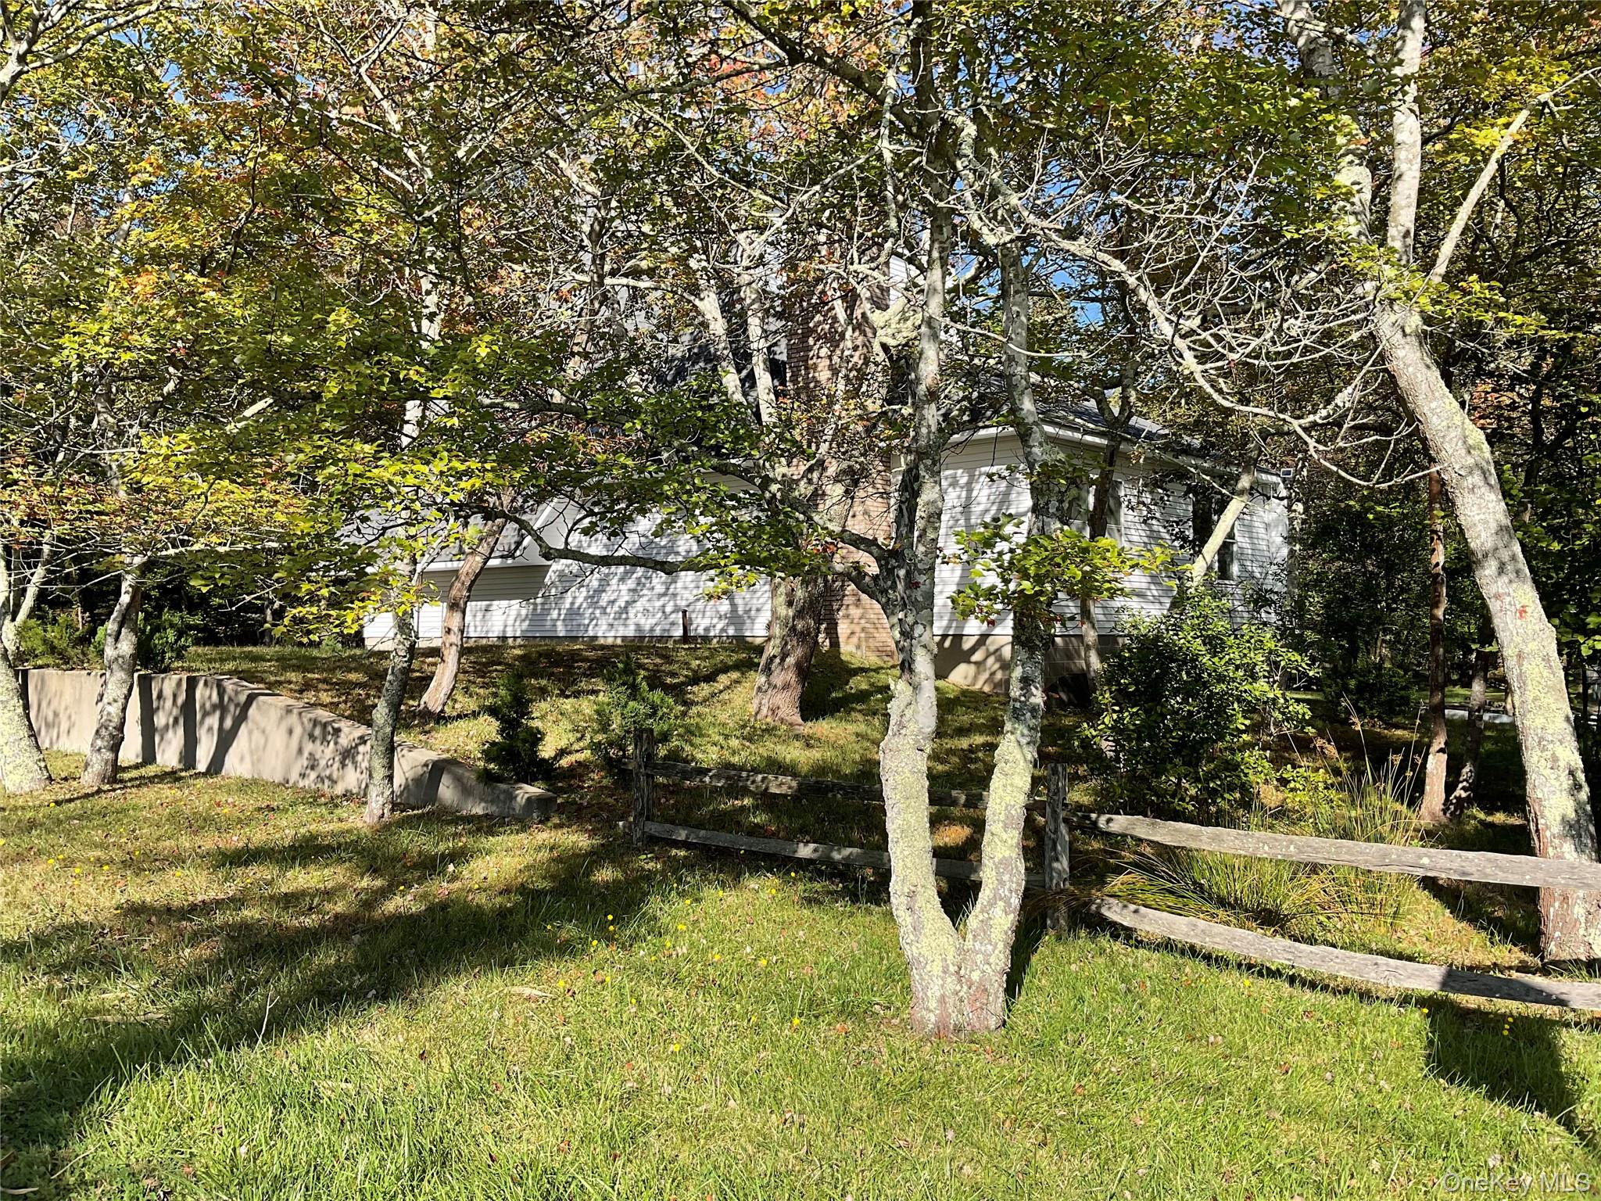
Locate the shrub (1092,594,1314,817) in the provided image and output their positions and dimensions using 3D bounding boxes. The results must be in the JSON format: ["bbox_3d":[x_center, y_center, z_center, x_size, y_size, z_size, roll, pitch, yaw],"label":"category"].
[{"bbox_3d":[3.311,0.856,11.200,1.870,1.891,1.700,0,-1,0],"label":"shrub"}]

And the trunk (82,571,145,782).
[{"bbox_3d":[-6.931,0.774,13.500,0.629,2.191,0.420,0,-1,0],"label":"trunk"}]

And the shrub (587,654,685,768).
[{"bbox_3d":[-1.447,0.952,11.800,0.801,0.996,0.780,0,-2,0],"label":"shrub"}]

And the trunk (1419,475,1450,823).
[{"bbox_3d":[5.111,0.368,10.800,0.260,2.845,0.240,0,-2,0],"label":"trunk"}]

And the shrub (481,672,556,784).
[{"bbox_3d":[-2.503,1.126,11.900,0.657,0.986,0.620,0,-2,0],"label":"shrub"}]

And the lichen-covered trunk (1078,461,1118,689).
[{"bbox_3d":[3.477,-0.227,15.700,0.469,2.811,0.300,0,-1,0],"label":"lichen-covered trunk"}]

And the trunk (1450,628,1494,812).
[{"bbox_3d":[5.759,1.030,11.500,0.375,1.598,0.260,0,-1,0],"label":"trunk"}]

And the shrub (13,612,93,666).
[{"bbox_3d":[-10.772,0.567,19.300,1.171,0.781,1.100,0,-2,0],"label":"shrub"}]

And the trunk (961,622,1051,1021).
[{"bbox_3d":[0.793,0.862,5.220,0.346,1.621,0.270,0,-1,0],"label":"trunk"}]

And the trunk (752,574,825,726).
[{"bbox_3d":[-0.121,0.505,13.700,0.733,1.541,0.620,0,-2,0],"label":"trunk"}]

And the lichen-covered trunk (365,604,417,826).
[{"bbox_3d":[-3.283,0.922,10.750,0.421,1.774,0.300,0,-1,0],"label":"lichen-covered trunk"}]

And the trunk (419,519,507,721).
[{"bbox_3d":[-3.589,0.185,14.200,0.933,2.115,0.450,0,-2,0],"label":"trunk"}]

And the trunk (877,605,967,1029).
[{"bbox_3d":[0.475,0.861,5.200,0.335,1.658,0.270,0,-1,0],"label":"trunk"}]

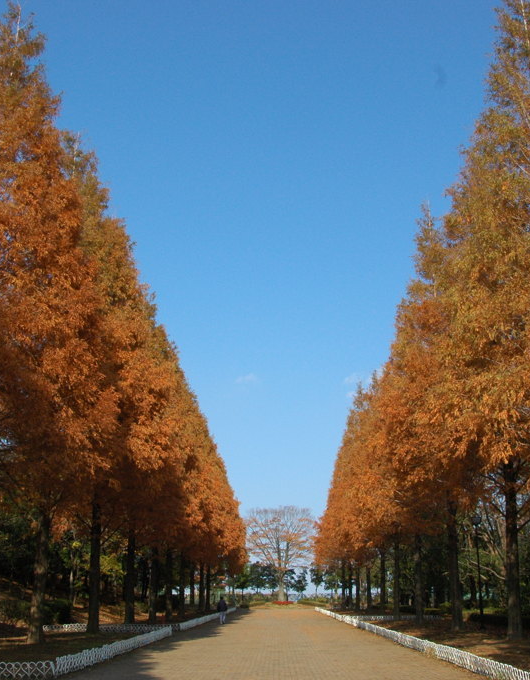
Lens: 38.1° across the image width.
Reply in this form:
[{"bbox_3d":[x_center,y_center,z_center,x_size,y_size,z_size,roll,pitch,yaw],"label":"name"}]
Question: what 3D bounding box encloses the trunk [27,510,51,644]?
[{"bbox_3d":[-8.190,8.565,27.925,0.430,4.630,0.430,0,-18,0],"label":"trunk"}]

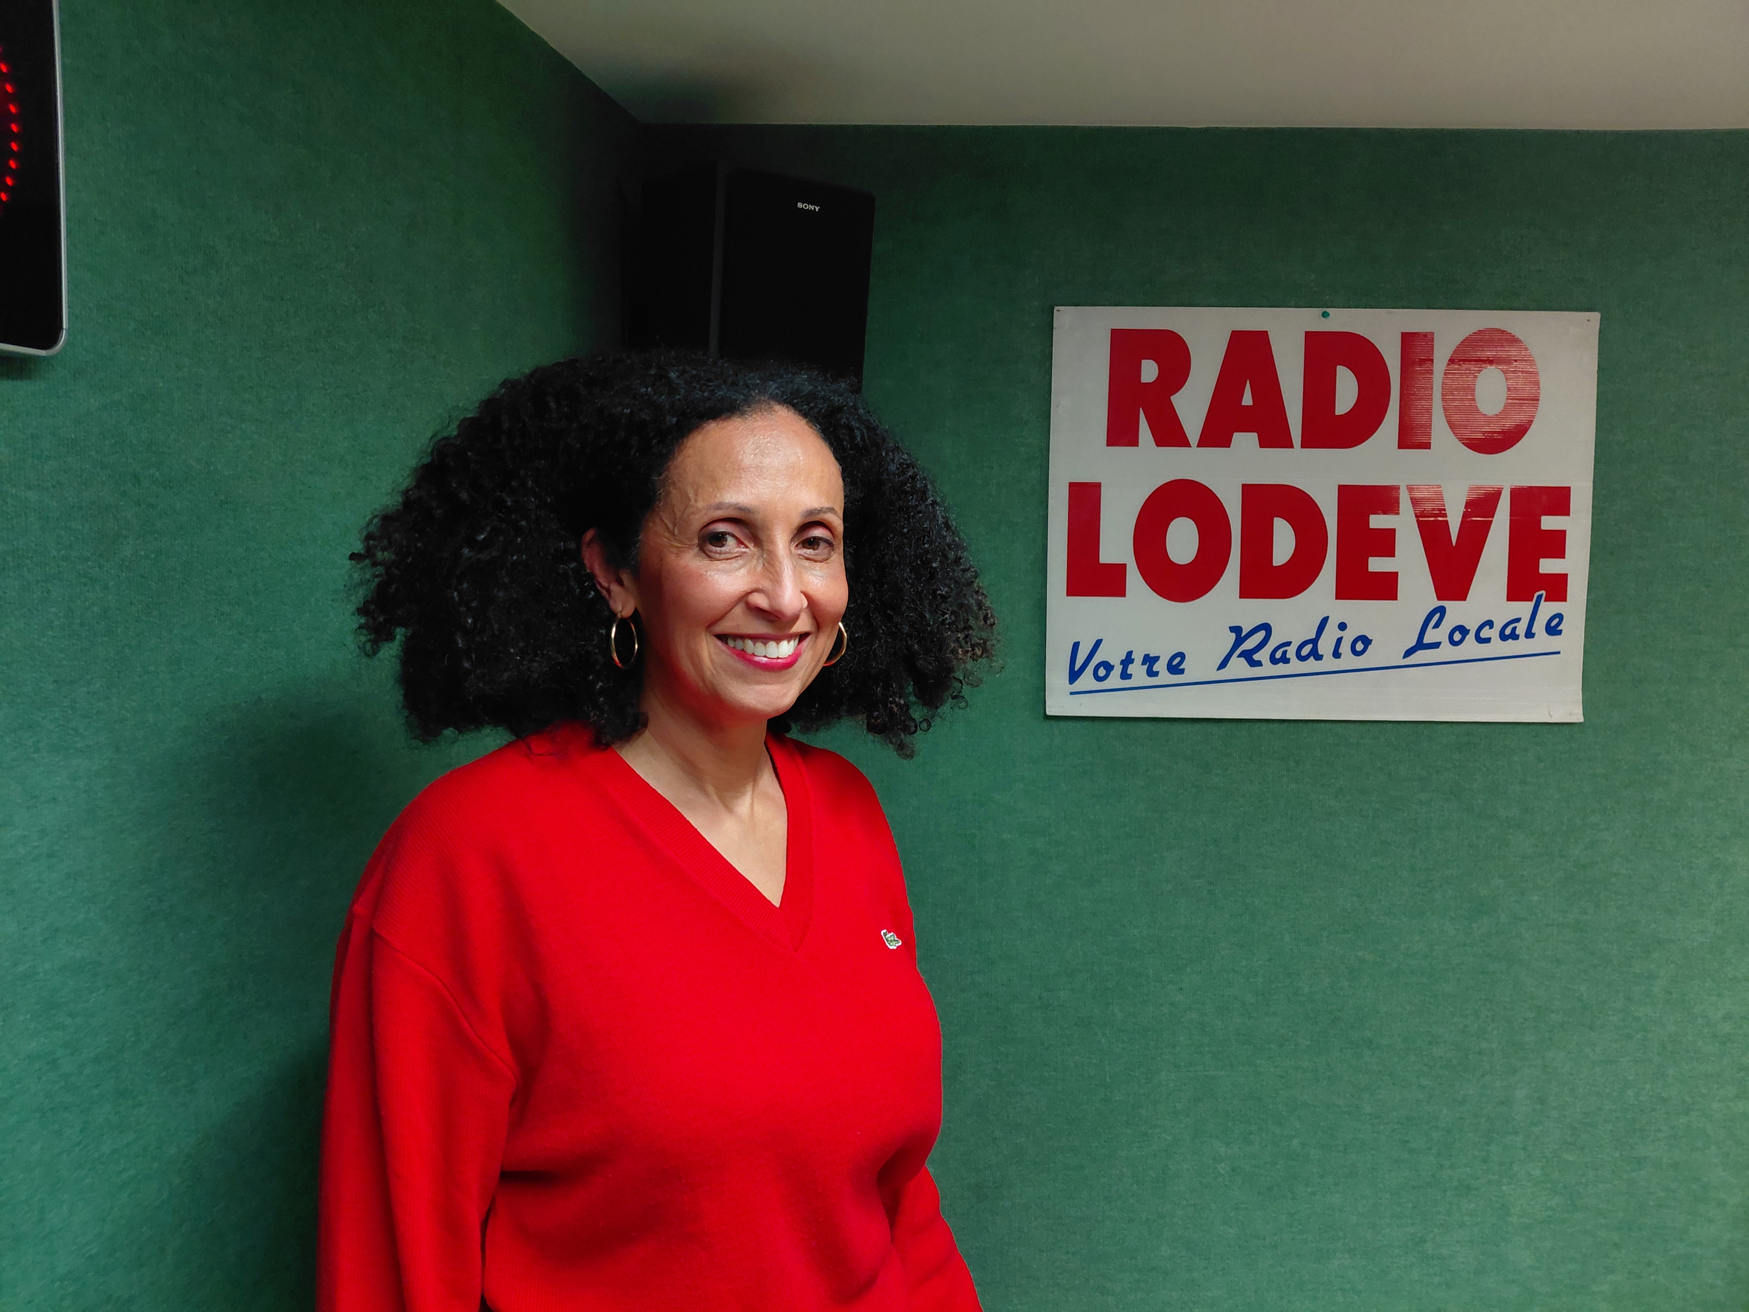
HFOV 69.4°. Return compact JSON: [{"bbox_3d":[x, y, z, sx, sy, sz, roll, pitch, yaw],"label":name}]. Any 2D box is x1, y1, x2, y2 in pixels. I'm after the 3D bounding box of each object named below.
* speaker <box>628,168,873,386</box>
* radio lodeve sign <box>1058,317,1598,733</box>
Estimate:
[{"bbox_3d":[-0.157,-0.427,1.627,0.220,0.335,0.227,-3,12,-34],"label":"speaker"},{"bbox_3d":[0.661,-0.206,1.866,0.800,0.600,0.010,1,3,0],"label":"radio lodeve sign"}]

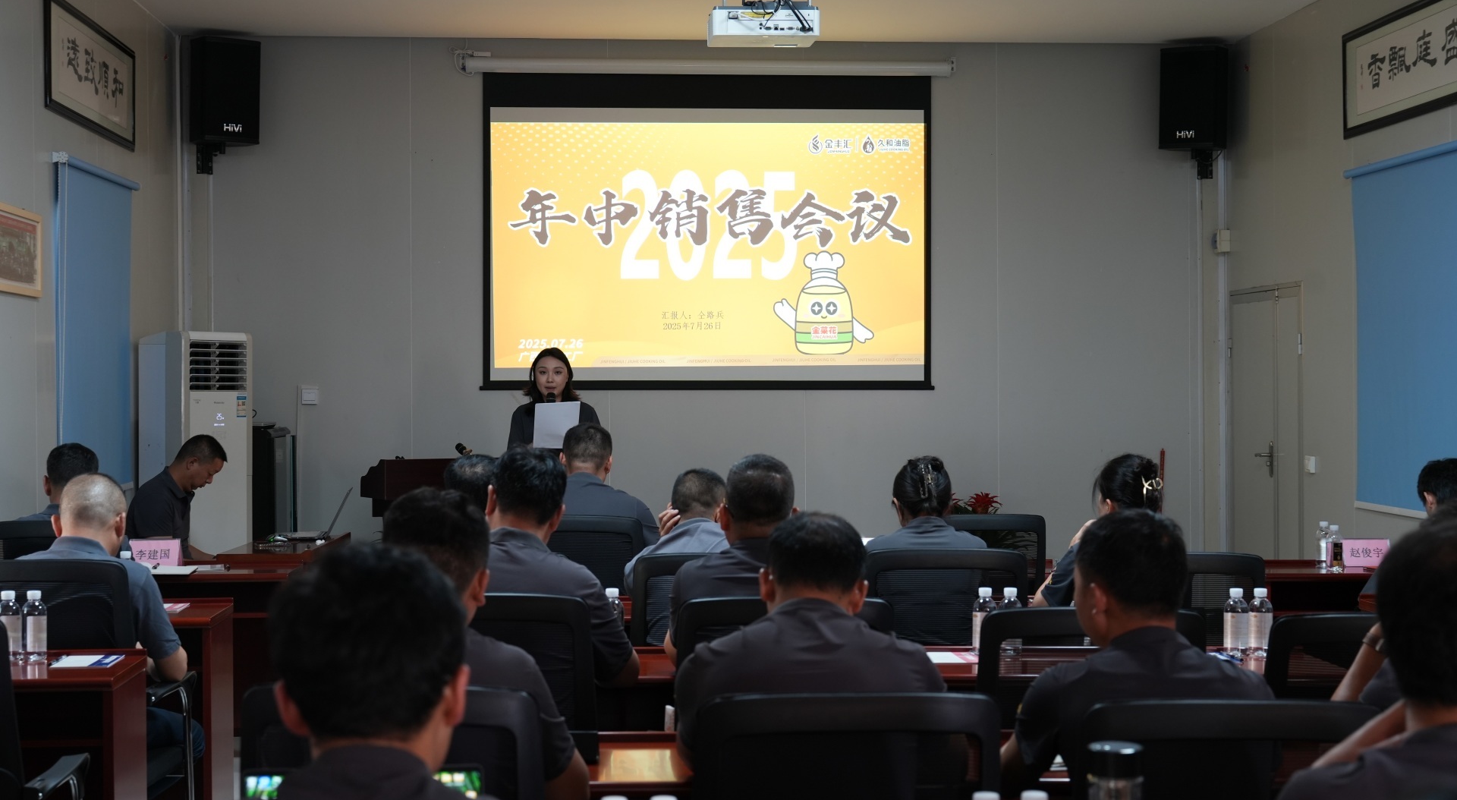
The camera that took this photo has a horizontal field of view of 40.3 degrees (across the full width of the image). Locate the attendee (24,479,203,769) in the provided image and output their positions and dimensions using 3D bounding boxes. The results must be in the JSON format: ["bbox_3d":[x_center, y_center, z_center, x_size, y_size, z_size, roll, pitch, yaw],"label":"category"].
[{"bbox_3d":[-1.842,0.819,5.724,0.530,1.220,0.740,0,1,-2],"label":"attendee"}]

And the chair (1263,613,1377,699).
[{"bbox_3d":[1.357,0.937,4.350,0.580,0.990,0.600,0,0,4],"label":"chair"}]

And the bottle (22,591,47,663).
[{"bbox_3d":[-1.793,0.584,5.126,0.063,0.181,0.063,0,0,-4],"label":"bottle"}]

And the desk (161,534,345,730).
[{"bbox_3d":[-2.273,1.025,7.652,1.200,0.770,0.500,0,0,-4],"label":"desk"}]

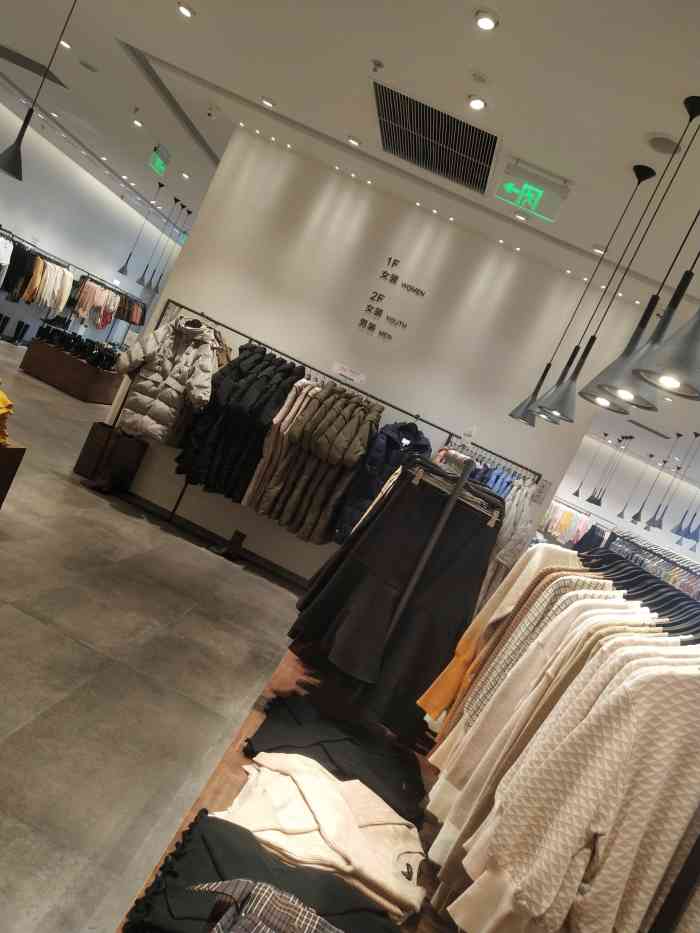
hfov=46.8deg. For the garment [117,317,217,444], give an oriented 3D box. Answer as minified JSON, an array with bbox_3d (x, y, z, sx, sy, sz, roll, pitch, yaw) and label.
[{"bbox_3d":[-1.331,-0.660,5.770,0.700,0.890,0.330,26,4,5],"label":"garment"}]

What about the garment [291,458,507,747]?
[{"bbox_3d":[0.207,0.428,2.862,0.550,0.750,0.360,26,4,5],"label":"garment"}]

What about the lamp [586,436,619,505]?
[{"bbox_3d":[4.752,0.090,15.071,0.145,1.275,0.145,26,4,5],"label":"lamp"}]

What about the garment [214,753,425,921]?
[{"bbox_3d":[-0.059,0.821,1.875,0.480,0.080,0.500,26,4,5],"label":"garment"}]

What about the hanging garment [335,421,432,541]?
[{"bbox_3d":[0.214,0.149,5.617,0.540,0.970,0.300,26,4,5],"label":"hanging garment"}]

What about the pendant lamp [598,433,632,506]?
[{"bbox_3d":[4.401,0.077,13.434,0.145,1.275,0.145,26,4,5],"label":"pendant lamp"}]

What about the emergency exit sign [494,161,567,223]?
[{"bbox_3d":[0.973,-1.472,4.299,0.325,0.215,0.050,26,4,5],"label":"emergency exit sign"}]

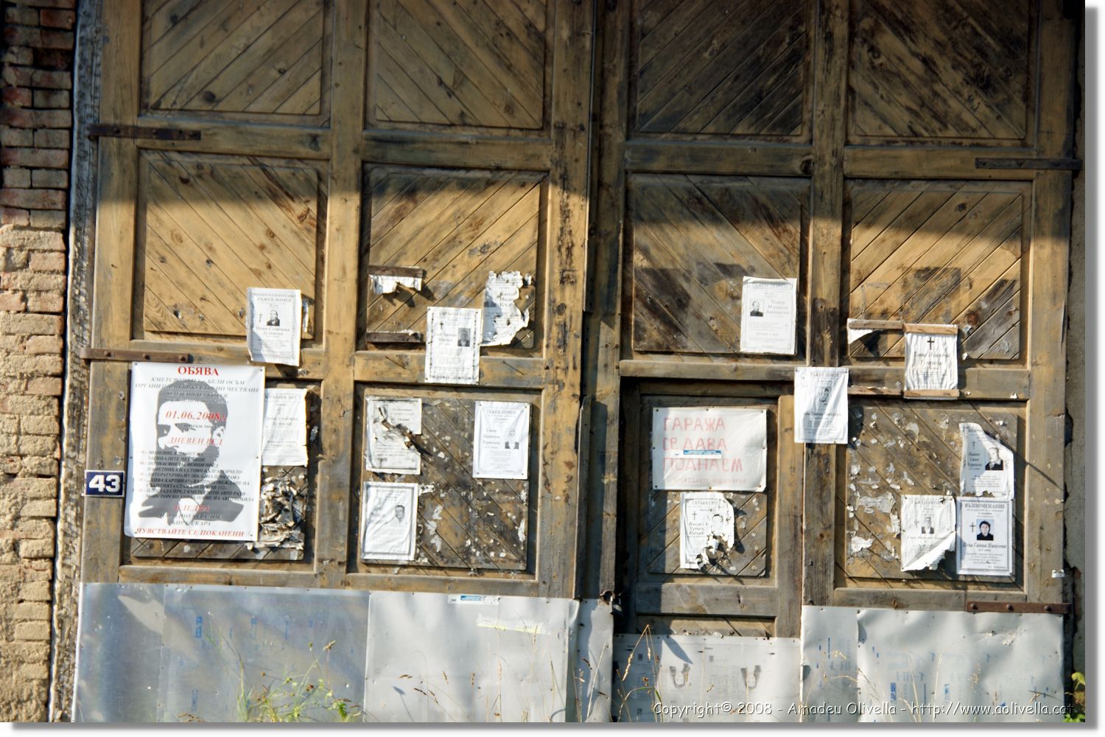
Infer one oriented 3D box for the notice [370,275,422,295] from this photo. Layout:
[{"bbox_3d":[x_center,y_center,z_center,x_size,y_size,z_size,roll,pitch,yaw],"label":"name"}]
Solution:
[{"bbox_3d":[-0.605,-0.327,14.389,0.200,0.078,0.020,2,-2,0],"label":"notice"}]

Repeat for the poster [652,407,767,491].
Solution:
[{"bbox_3d":[0.612,0.314,14.340,0.440,0.318,0.012,0,0,0],"label":"poster"}]

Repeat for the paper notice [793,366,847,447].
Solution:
[{"bbox_3d":[1.049,0.144,14.320,0.211,0.299,0.012,1,0,0],"label":"paper notice"}]

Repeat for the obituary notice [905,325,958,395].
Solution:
[{"bbox_3d":[1.472,-0.027,14.310,0.213,0.285,0.025,1,0,0],"label":"obituary notice"}]

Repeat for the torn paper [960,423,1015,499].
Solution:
[{"bbox_3d":[1.697,0.361,14.381,0.210,0.297,0.015,2,-2,0],"label":"torn paper"}]

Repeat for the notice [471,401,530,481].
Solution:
[{"bbox_3d":[-0.199,0.282,14.376,0.213,0.297,0.010,2,-3,-2],"label":"notice"}]

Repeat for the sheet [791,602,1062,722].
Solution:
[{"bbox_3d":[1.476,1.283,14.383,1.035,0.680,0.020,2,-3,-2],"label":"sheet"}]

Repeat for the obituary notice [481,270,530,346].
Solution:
[{"bbox_3d":[-0.181,-0.235,14.398,0.193,0.293,0.015,2,-3,-2],"label":"obituary notice"}]

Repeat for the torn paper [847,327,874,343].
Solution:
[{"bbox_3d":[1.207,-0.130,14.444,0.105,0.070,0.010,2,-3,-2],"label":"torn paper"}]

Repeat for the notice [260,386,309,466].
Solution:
[{"bbox_3d":[-1.057,0.229,14.382,0.208,0.297,0.010,2,-2,0],"label":"notice"}]

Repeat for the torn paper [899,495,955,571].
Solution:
[{"bbox_3d":[1.463,0.643,14.362,0.213,0.297,0.030,2,-2,0],"label":"torn paper"}]

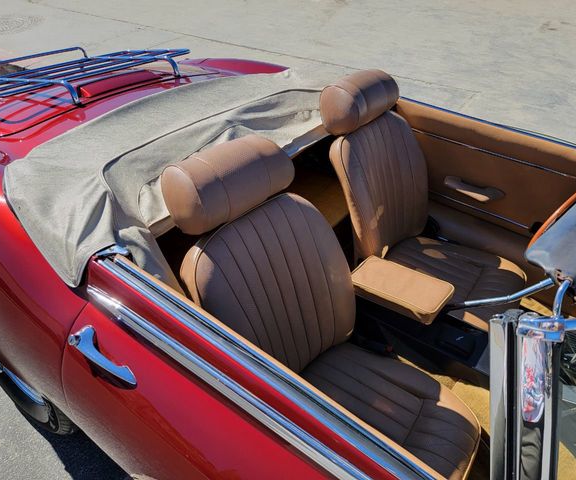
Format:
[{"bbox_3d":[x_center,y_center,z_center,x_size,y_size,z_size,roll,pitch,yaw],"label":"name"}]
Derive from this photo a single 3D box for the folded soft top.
[{"bbox_3d":[-0.175,-0.362,1.381,0.597,0.216,1.360,26,42,28],"label":"folded soft top"}]

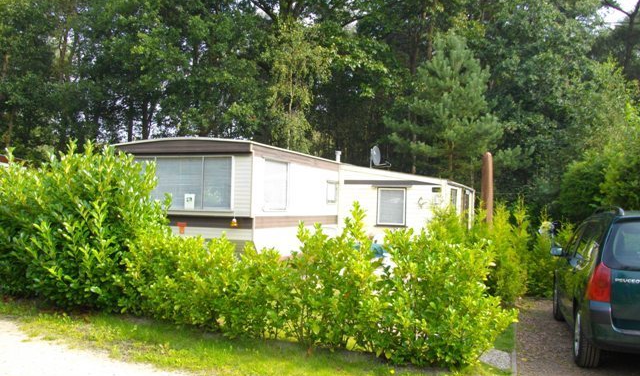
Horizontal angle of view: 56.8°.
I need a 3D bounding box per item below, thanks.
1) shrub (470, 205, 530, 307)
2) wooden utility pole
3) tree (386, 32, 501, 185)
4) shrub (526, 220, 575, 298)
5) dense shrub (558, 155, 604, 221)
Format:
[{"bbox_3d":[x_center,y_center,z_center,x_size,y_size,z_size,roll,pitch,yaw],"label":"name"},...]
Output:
[{"bbox_3d":[3.051,1.083,10.000,0.950,1.680,0.950,-1,-2,17],"label":"shrub"},{"bbox_3d":[3.444,0.636,12.200,0.220,2.740,0.220,-1,-2,17],"label":"wooden utility pole"},{"bbox_3d":[5.428,-2.155,26.000,5.000,9.360,4.800,-1,-2,17],"label":"tree"},{"bbox_3d":[4.247,1.277,10.900,0.880,1.360,0.850,-1,-2,17],"label":"shrub"},{"bbox_3d":[6.321,0.637,14.300,1.300,2.890,1.300,-1,-2,17],"label":"dense shrub"}]

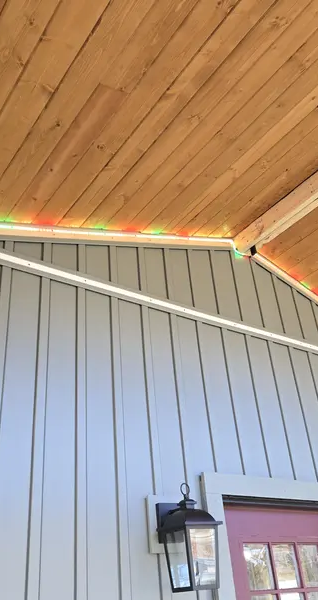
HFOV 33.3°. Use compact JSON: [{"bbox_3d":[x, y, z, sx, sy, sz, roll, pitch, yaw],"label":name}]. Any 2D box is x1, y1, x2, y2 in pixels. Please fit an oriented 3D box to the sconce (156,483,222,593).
[{"bbox_3d":[0.104,0.876,1.977,0.173,0.365,0.215,17,-38,-32],"label":"sconce"}]

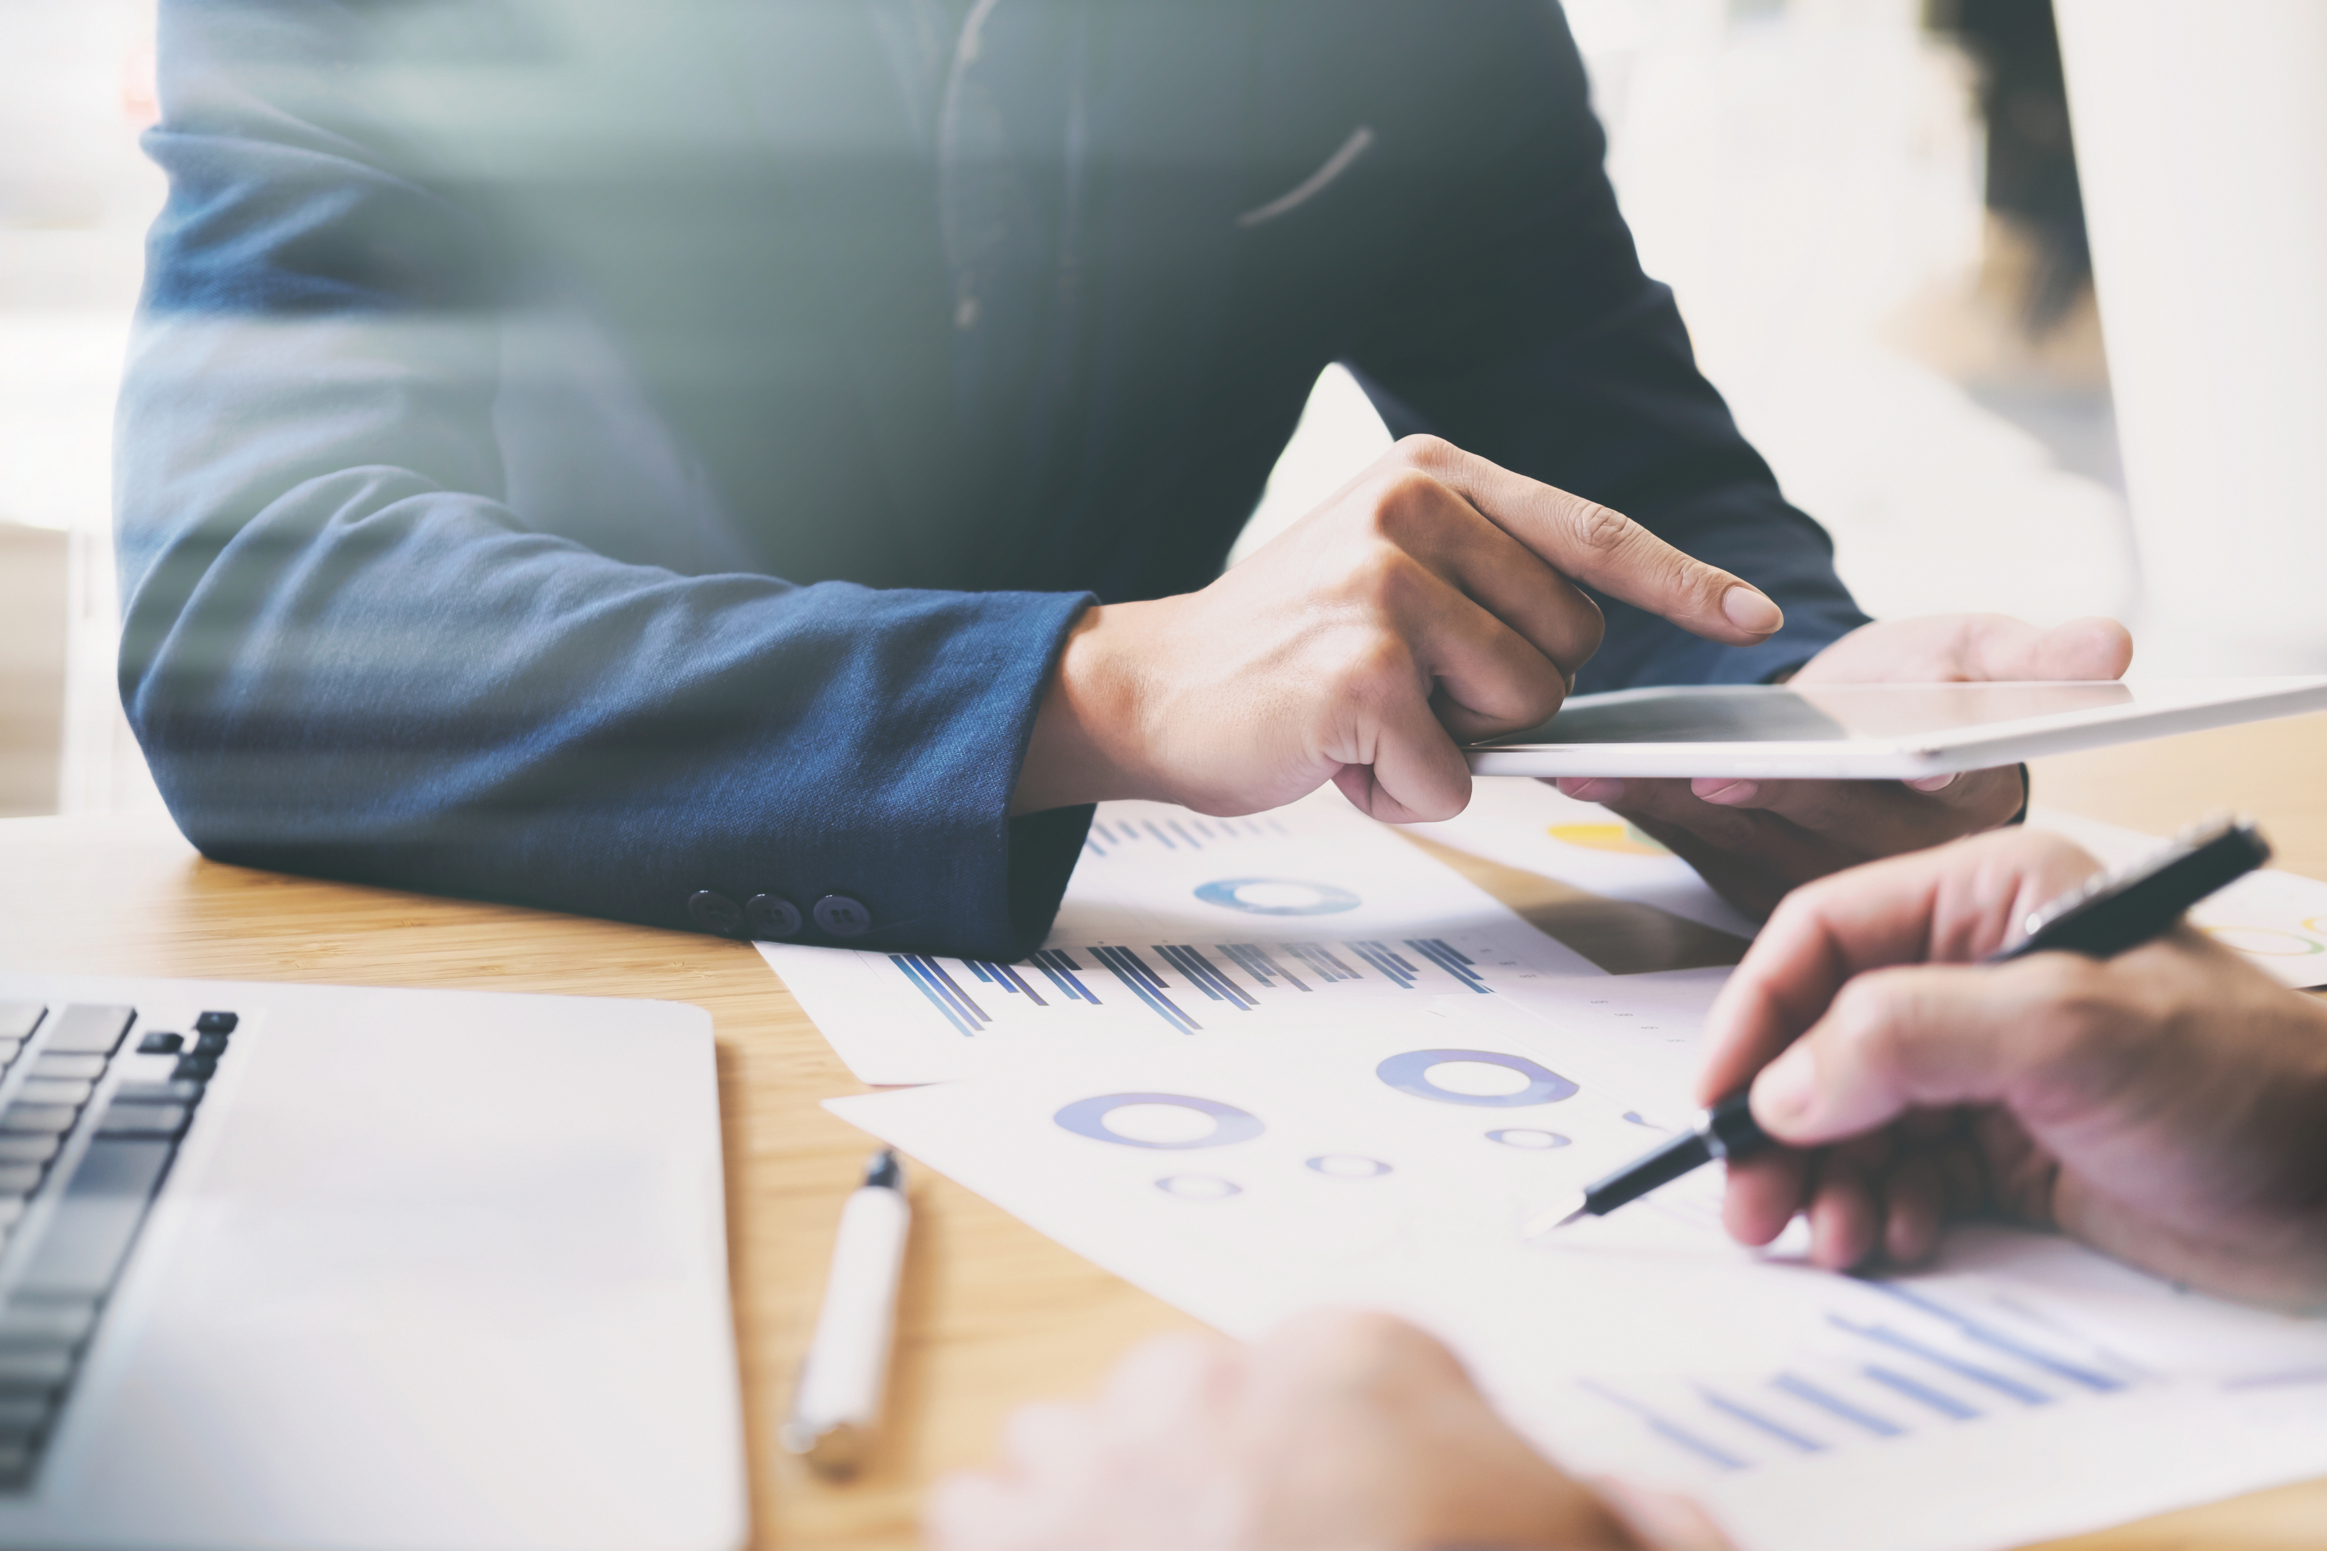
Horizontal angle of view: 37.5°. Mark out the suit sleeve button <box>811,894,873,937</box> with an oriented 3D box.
[{"bbox_3d":[-0.084,0.037,0.897,0.015,0.015,0.004,8,49,21],"label":"suit sleeve button"}]

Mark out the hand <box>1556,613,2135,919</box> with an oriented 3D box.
[{"bbox_3d":[0.190,-0.006,0.960,0.120,0.082,0.160,10,13,29],"label":"hand"}]

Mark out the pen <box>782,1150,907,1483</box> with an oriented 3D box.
[{"bbox_3d":[-0.057,0.095,0.638,0.013,0.013,0.150,3,11,-2],"label":"pen"}]

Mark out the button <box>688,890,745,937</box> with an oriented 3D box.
[{"bbox_3d":[-0.117,0.036,0.897,0.015,0.015,0.004,10,51,28],"label":"button"}]

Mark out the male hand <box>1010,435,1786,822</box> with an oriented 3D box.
[{"bbox_3d":[0.063,-0.040,0.920,0.200,0.100,0.095,5,11,5],"label":"male hand"}]

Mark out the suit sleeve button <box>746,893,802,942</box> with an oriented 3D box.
[{"bbox_3d":[-0.102,0.037,0.897,0.015,0.015,0.004,9,50,26],"label":"suit sleeve button"}]

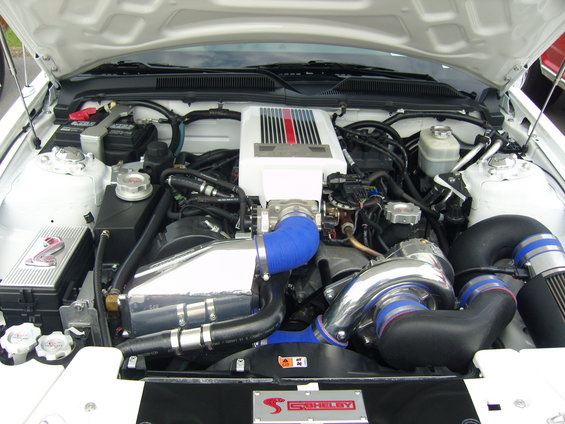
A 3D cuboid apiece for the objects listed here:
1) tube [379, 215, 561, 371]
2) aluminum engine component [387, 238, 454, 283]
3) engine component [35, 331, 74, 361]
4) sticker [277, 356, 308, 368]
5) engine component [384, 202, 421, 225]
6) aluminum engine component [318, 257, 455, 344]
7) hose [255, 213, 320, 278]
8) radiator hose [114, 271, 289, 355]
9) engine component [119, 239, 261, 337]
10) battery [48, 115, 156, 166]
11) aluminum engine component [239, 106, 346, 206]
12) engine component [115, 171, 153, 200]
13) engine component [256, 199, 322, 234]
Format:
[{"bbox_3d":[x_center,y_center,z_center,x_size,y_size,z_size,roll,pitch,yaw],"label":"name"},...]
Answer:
[{"bbox_3d":[0.390,0.166,1.155,0.390,0.190,0.310,0,29,0],"label":"tube"},{"bbox_3d":[0.296,0.108,1.190,0.130,0.110,0.090,0,29,0],"label":"aluminum engine component"},{"bbox_3d":[-0.425,0.250,1.035,0.069,0.025,0.069,0,39,0],"label":"engine component"},{"bbox_3d":[0.020,0.283,1.045,0.055,0.002,0.023,0,41,0],"label":"sticker"},{"bbox_3d":[0.277,0.002,1.275,0.078,0.025,0.078,4,29,-2],"label":"engine component"},{"bbox_3d":[0.204,0.182,1.120,0.260,0.190,0.140,1,29,-3],"label":"aluminum engine component"},{"bbox_3d":[0.012,0.068,1.215,0.138,0.100,0.160,1,29,-3],"label":"hose"},{"bbox_3d":[-0.156,0.218,1.144,0.335,0.105,0.180,0,29,0],"label":"radiator hose"},{"bbox_3d":[-0.200,0.164,1.240,0.285,0.155,0.190,0,29,0],"label":"engine component"},{"bbox_3d":[-0.525,-0.195,1.690,0.242,0.180,0.178,1,29,-3],"label":"battery"},{"bbox_3d":[0.016,-0.147,1.496,0.262,0.125,0.440,1,29,-3],"label":"aluminum engine component"},{"bbox_3d":[-0.351,-0.064,1.311,0.089,0.037,0.089,1,29,-3],"label":"engine component"},{"bbox_3d":[0.010,0.013,1.322,0.148,0.100,0.080,1,29,-3],"label":"engine component"}]

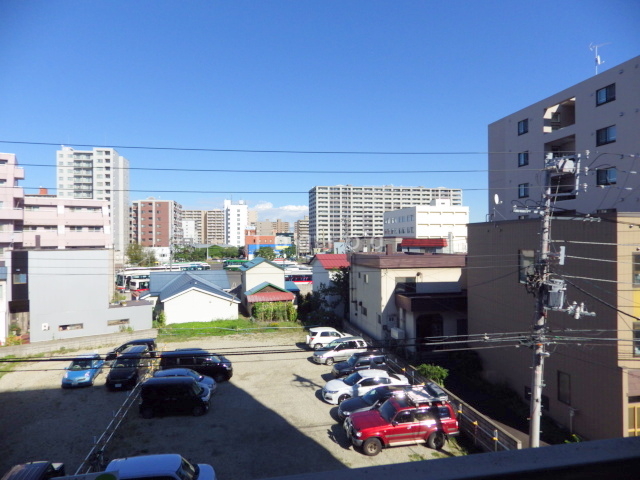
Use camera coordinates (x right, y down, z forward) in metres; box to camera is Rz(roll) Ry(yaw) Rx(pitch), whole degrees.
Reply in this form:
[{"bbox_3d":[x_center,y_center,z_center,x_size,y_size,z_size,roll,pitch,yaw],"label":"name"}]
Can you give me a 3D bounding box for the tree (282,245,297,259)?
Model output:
[{"bbox_3d":[-13.372,5.123,177.996,6.100,7.200,5.800,0,0,-12],"label":"tree"}]

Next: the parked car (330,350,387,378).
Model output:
[{"bbox_3d":[2.529,8.250,27.090,3.420,1.680,1.500,-1,0,-10],"label":"parked car"}]

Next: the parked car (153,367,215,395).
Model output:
[{"bbox_3d":[-7.753,8.165,23.404,3.750,1.480,1.670,0,0,-10],"label":"parked car"}]

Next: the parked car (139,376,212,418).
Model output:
[{"bbox_3d":[-7.650,8.413,21.790,3.500,1.650,1.550,-1,0,-6],"label":"parked car"}]

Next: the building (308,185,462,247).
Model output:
[{"bbox_3d":[45.075,-13.480,280.782,102.500,43.400,24.000,0,0,-12],"label":"building"}]

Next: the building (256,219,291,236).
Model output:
[{"bbox_3d":[-62.589,-9.890,538.781,44.000,37.000,18.000,0,0,-12],"label":"building"}]

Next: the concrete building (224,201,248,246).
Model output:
[{"bbox_3d":[-55.856,-8.613,271.760,15.000,35.000,20.000,0,0,-12],"label":"concrete building"}]

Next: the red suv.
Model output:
[{"bbox_3d":[3.446,7.849,17.835,4.800,1.970,1.900,0,0,-11],"label":"red suv"}]

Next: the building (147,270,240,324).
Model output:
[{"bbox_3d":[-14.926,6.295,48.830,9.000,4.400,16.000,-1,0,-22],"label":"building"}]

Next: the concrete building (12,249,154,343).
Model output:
[{"bbox_3d":[-21.747,4.576,38.621,10.600,7.500,8.000,-1,0,-25],"label":"concrete building"}]

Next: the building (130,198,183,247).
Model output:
[{"bbox_3d":[-70.900,-2.850,179.000,16.200,25.600,24.000,0,0,-12],"label":"building"}]

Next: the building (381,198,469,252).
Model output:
[{"bbox_3d":[34.181,-1.808,134.795,17.000,20.000,27.000,-1,0,-11],"label":"building"}]

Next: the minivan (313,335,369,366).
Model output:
[{"bbox_3d":[1.626,8.019,29.546,3.980,1.570,1.690,0,0,-12],"label":"minivan"}]

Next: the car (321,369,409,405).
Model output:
[{"bbox_3d":[2.591,8.382,23.461,4.750,1.450,1.800,-1,0,-10],"label":"car"}]

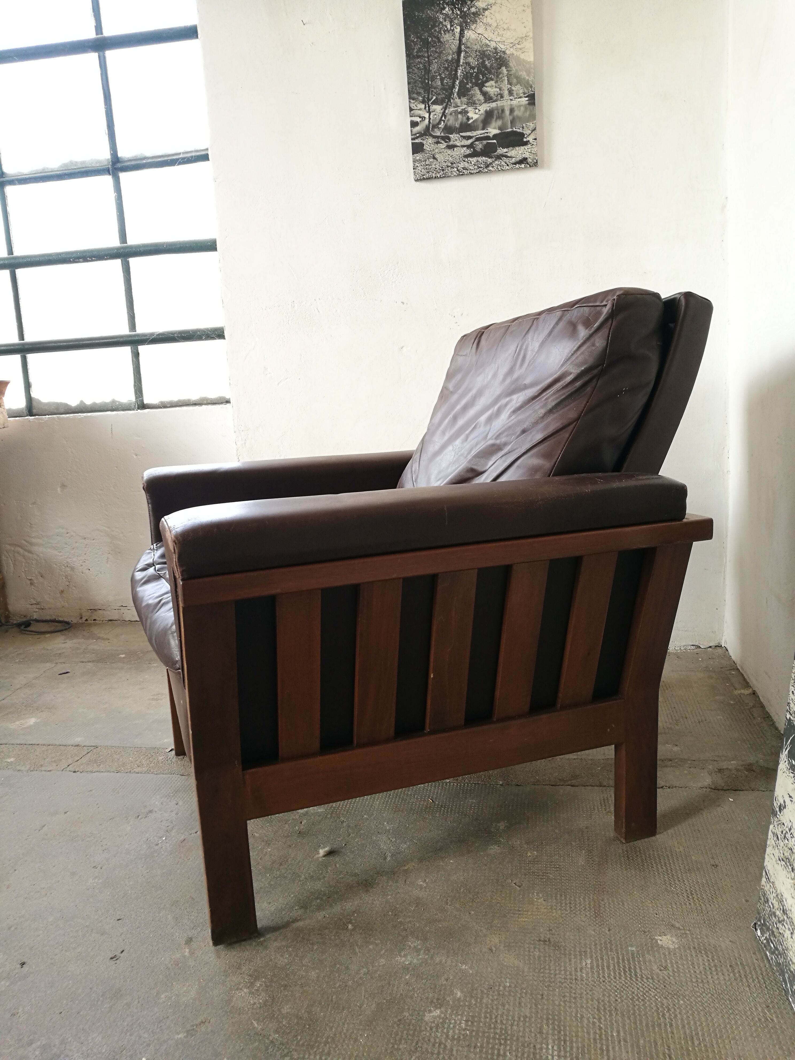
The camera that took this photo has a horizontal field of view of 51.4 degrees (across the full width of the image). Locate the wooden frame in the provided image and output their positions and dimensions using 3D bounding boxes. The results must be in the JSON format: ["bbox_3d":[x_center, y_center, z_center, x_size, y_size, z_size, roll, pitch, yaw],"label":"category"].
[{"bbox_3d":[0.014,0.217,1.471,0.794,0.493,0.650,-6,10,-18],"label":"wooden frame"}]

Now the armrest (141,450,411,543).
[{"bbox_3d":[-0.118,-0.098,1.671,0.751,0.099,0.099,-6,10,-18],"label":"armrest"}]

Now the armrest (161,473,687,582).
[{"bbox_3d":[0.058,-0.022,1.155,0.748,0.085,0.099,-6,10,-18],"label":"armrest"}]

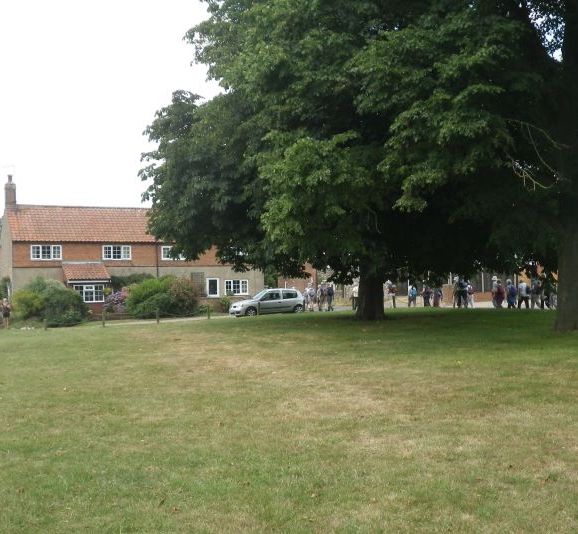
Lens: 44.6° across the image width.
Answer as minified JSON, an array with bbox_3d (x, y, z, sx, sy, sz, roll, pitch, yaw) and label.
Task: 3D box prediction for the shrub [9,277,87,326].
[{"bbox_3d":[-12.671,1.784,37.000,3.950,2.518,3.000,-1,-1,-19],"label":"shrub"}]

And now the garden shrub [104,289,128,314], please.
[{"bbox_3d":[-9.485,1.922,39.000,1.400,1.466,1.300,-1,-1,-14],"label":"garden shrub"}]

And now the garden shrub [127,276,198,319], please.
[{"bbox_3d":[-6.996,1.673,39.000,3.850,2.240,3.000,-1,-1,-10],"label":"garden shrub"}]

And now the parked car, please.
[{"bbox_3d":[-1.070,1.770,35.400,3.800,1.420,1.650,-3,0,-20],"label":"parked car"}]

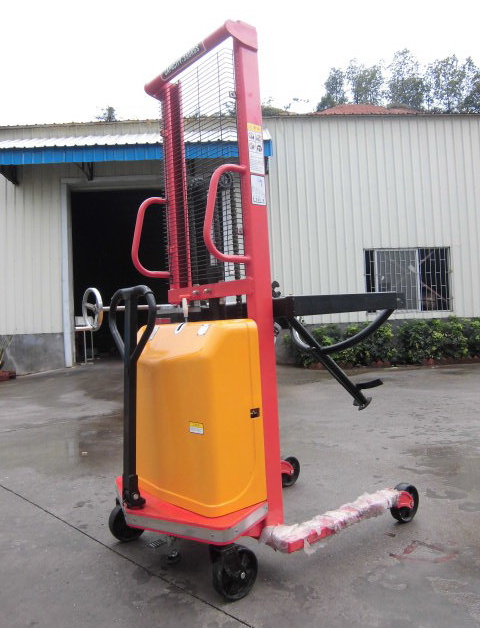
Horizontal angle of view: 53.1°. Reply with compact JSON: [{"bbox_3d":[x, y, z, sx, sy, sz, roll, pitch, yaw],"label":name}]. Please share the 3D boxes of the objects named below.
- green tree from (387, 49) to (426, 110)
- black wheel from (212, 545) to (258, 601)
[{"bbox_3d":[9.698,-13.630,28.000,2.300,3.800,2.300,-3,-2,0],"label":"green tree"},{"bbox_3d":[-0.013,0.879,1.638,0.167,0.167,0.047,-1,-2,-41],"label":"black wheel"}]

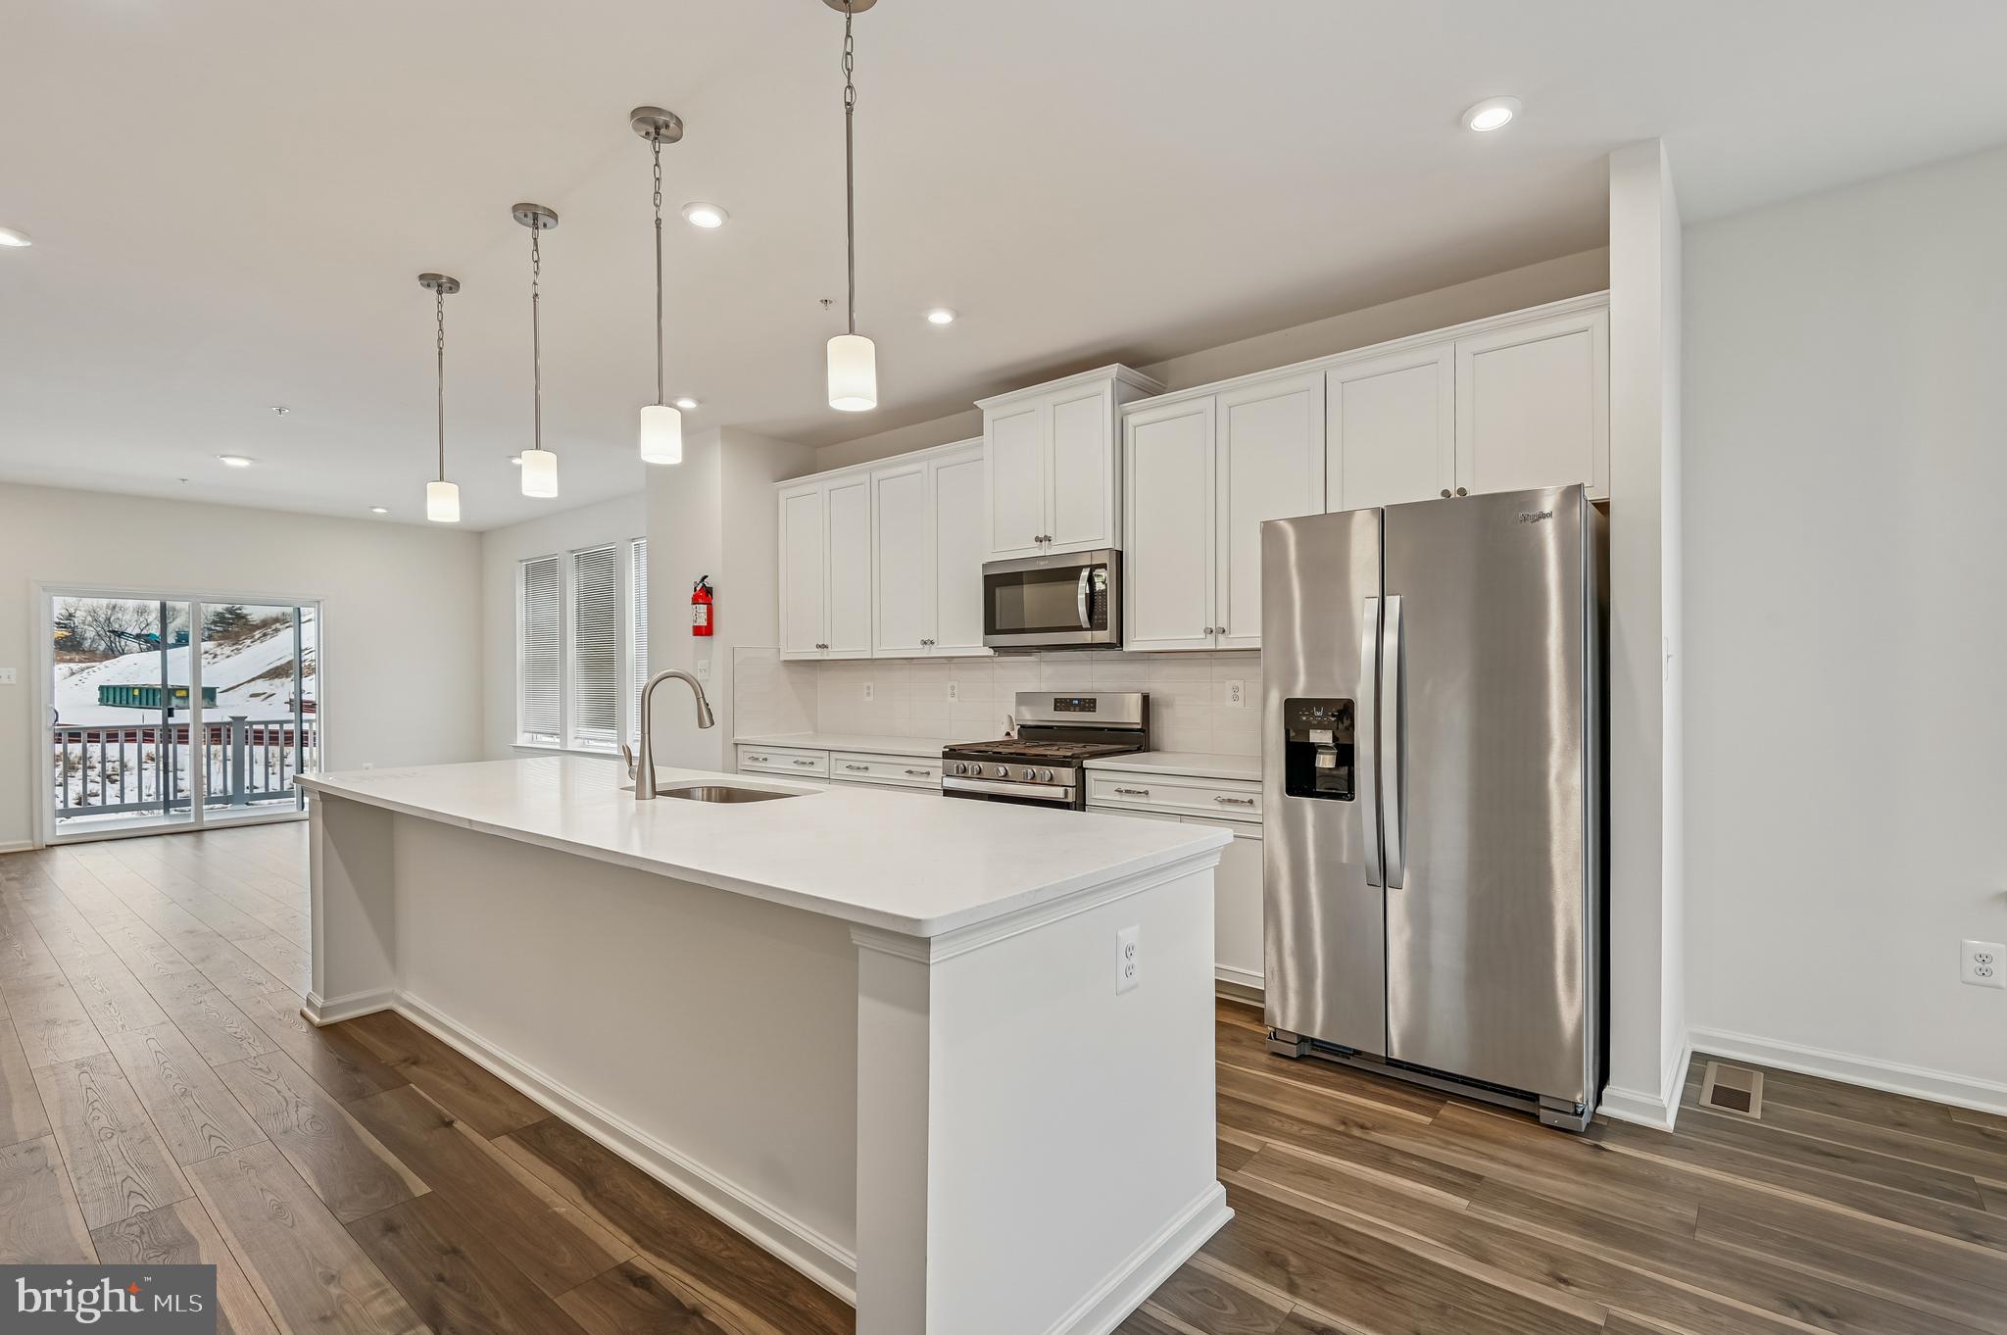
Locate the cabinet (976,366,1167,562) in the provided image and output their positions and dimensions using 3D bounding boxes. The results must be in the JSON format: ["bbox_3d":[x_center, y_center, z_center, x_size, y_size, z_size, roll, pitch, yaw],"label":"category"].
[{"bbox_3d":[0.319,-0.924,4.351,0.835,0.807,0.415,-1,-1,40],"label":"cabinet"}]

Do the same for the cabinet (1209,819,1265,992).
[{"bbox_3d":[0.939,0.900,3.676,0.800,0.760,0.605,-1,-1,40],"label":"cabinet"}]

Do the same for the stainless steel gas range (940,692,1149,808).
[{"bbox_3d":[0.209,0.708,4.191,0.763,1.163,0.705,-1,-1,40],"label":"stainless steel gas range"}]

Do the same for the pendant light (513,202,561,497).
[{"bbox_3d":[-1.516,-1.017,2.889,0.137,0.917,0.137,-1,-1,39],"label":"pendant light"}]

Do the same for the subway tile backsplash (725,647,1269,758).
[{"bbox_3d":[-0.108,0.140,4.532,3.359,0.542,0.643,-1,-1,39],"label":"subway tile backsplash"}]

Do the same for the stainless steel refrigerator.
[{"bbox_3d":[1.428,0.395,2.916,0.885,1.743,0.835,-1,-1,40],"label":"stainless steel refrigerator"}]

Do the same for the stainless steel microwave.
[{"bbox_3d":[0.330,-0.300,4.321,0.760,0.421,0.429,-1,-1,39],"label":"stainless steel microwave"}]

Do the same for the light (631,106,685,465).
[{"bbox_3d":[-0.939,-1.022,2.408,0.134,0.926,0.134,-1,-1,40],"label":"light"}]

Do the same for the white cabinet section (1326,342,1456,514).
[{"bbox_3d":[1.522,-0.837,3.412,0.457,0.610,0.325,-1,-1,40],"label":"white cabinet section"}]

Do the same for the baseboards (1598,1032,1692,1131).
[{"bbox_3d":[1.976,1.221,2.732,0.185,0.087,0.707,-1,-1,40],"label":"baseboards"}]

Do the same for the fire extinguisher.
[{"bbox_3d":[-1.780,-0.357,5.280,0.130,0.365,0.130,-1,-1,39],"label":"fire extinguisher"}]

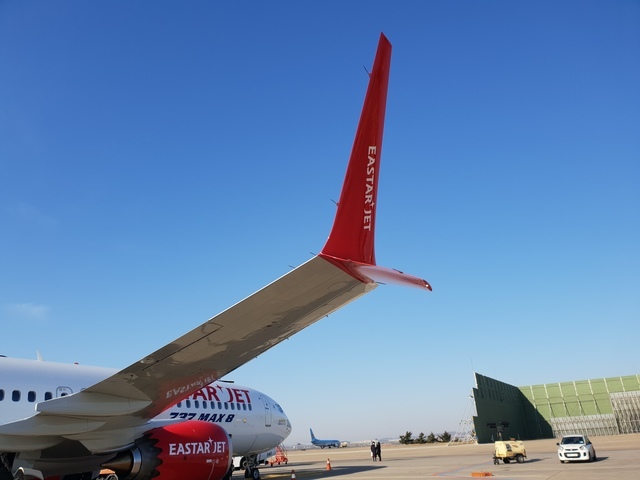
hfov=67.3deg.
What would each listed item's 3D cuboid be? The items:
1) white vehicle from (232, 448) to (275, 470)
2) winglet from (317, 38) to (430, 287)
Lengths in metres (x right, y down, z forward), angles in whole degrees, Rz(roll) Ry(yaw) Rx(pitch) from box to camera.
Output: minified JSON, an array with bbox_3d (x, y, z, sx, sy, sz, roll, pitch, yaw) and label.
[{"bbox_3d":[-6.546,20.023,44.373,2.100,2.000,5.000,-12,-25,19],"label":"white vehicle"},{"bbox_3d":[0.650,-0.697,5.708,1.100,2.910,1.750,-16,-26,27],"label":"winglet"}]

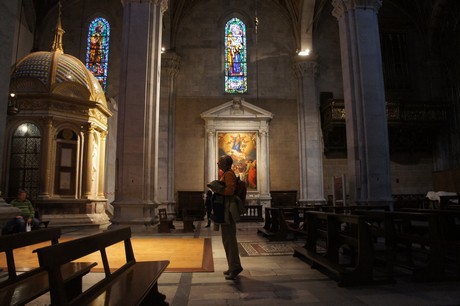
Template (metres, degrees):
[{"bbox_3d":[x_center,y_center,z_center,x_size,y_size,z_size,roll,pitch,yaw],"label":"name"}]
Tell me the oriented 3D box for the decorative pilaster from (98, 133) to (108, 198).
[{"bbox_3d":[-5.314,0.463,14.459,0.280,2.867,0.280,0,-8,-4],"label":"decorative pilaster"}]

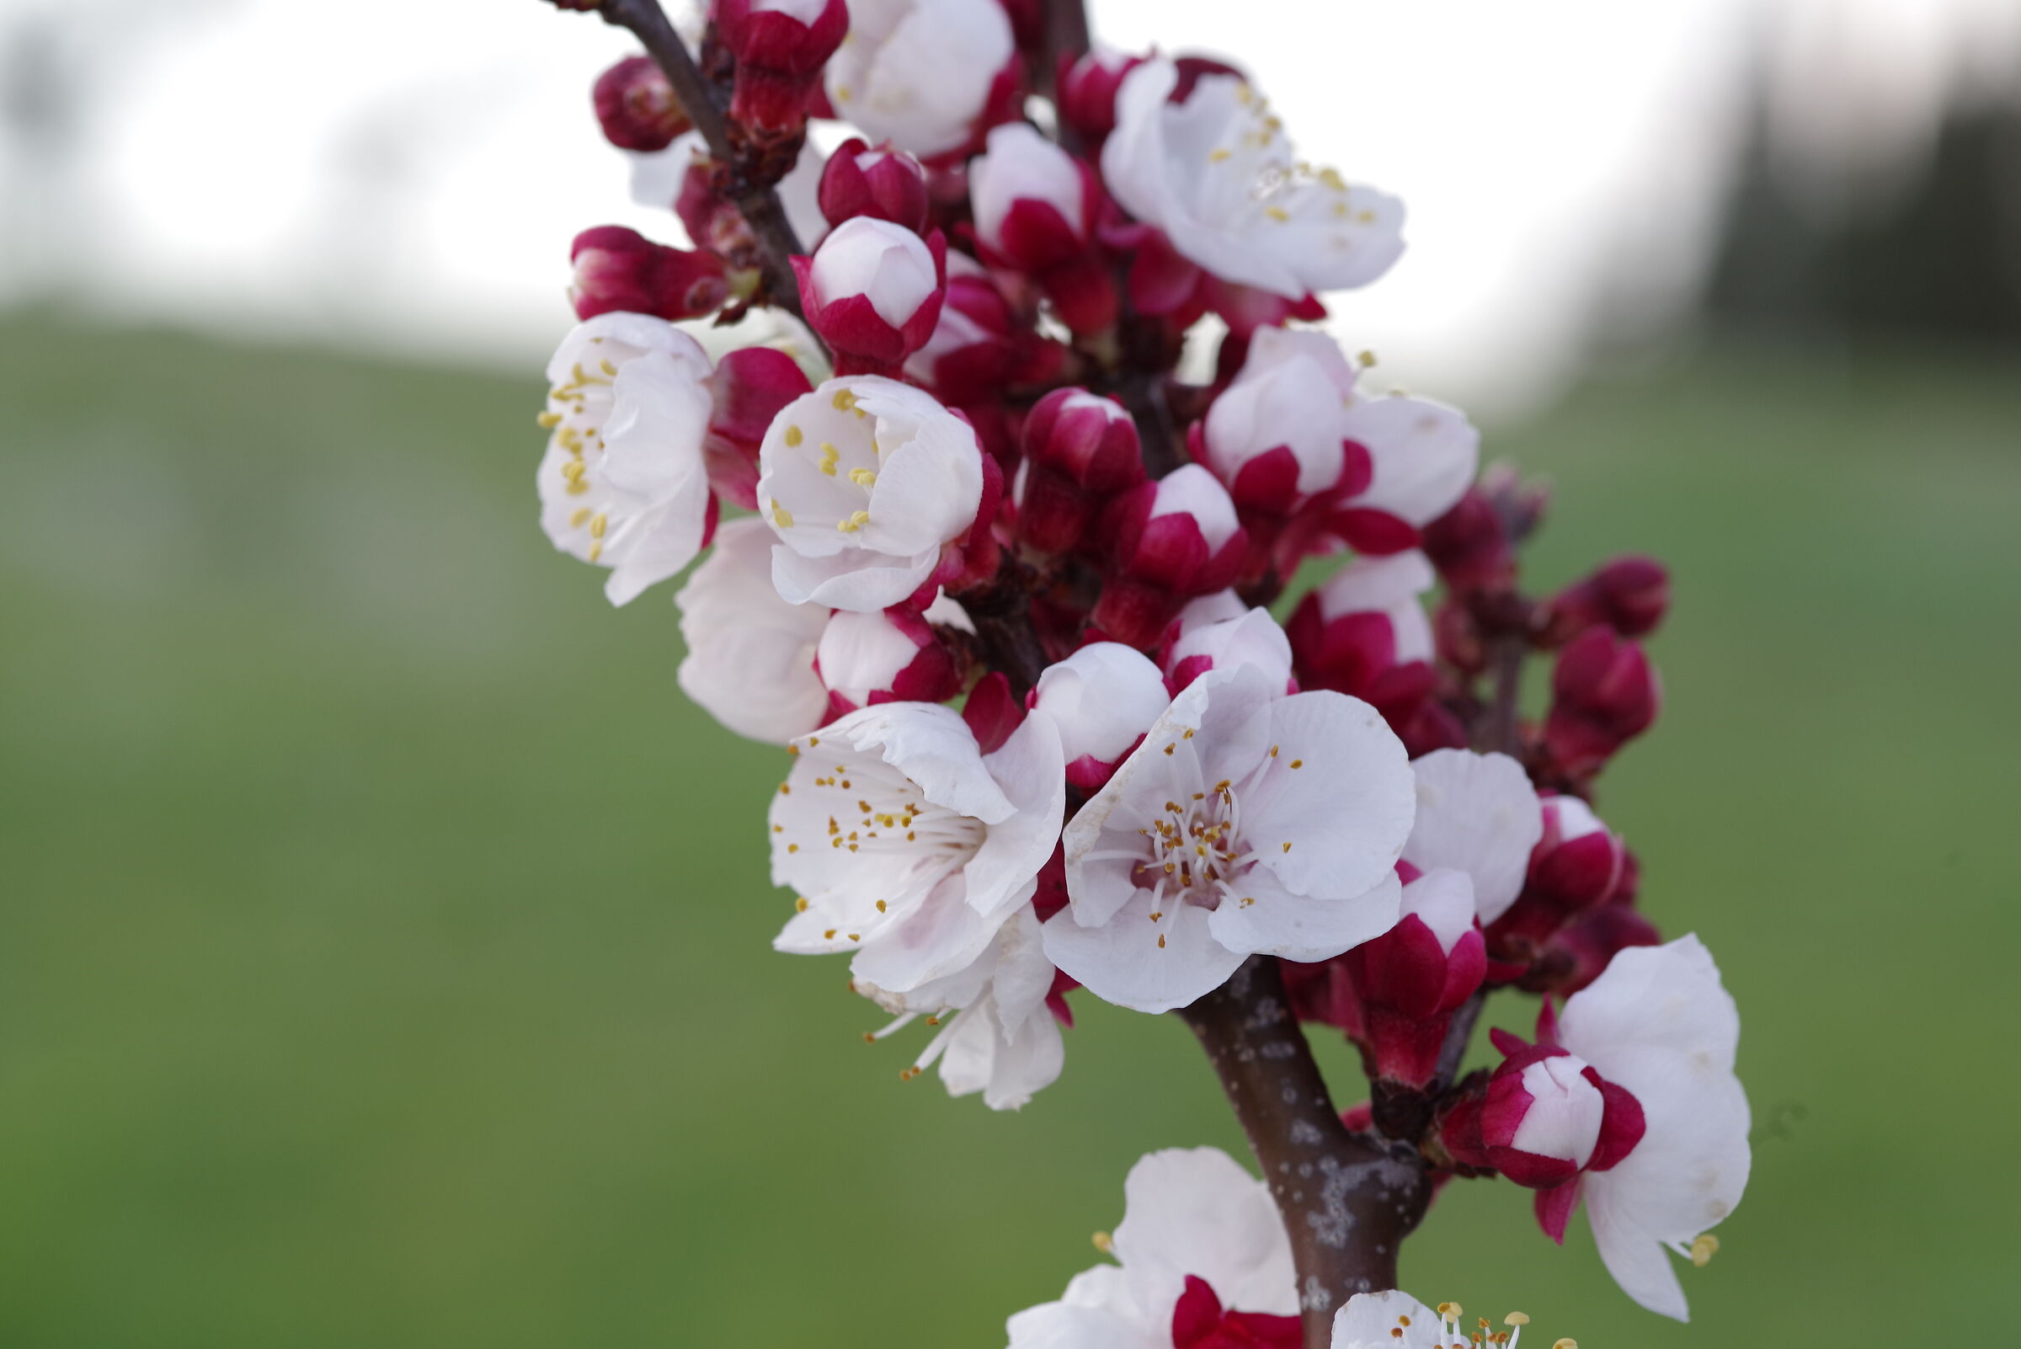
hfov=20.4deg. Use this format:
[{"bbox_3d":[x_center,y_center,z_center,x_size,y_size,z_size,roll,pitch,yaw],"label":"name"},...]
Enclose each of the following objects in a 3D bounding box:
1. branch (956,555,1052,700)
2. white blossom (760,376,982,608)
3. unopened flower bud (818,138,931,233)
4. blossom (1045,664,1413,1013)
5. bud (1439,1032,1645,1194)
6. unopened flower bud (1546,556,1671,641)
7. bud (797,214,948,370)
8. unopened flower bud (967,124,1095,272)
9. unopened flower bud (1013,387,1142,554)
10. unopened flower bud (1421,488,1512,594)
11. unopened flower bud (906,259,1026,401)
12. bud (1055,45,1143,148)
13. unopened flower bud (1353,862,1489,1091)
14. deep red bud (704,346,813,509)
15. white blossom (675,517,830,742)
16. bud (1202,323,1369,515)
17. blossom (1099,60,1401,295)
[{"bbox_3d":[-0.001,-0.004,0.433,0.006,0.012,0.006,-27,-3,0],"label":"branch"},{"bbox_3d":[-0.010,-0.013,0.412,0.017,0.017,0.017,2,-8,39],"label":"white blossom"},{"bbox_3d":[-0.010,-0.035,0.413,0.009,0.011,0.009,2,24,0],"label":"unopened flower bud"},{"bbox_3d":[0.016,0.012,0.410,0.027,0.025,0.013,0,-9,-7],"label":"blossom"},{"bbox_3d":[0.040,0.033,0.423,0.011,0.011,0.015,0,-9,-43],"label":"bud"},{"bbox_3d":[0.048,-0.006,0.455,0.011,0.006,0.006,-28,7,9],"label":"unopened flower bud"},{"bbox_3d":[-0.010,-0.027,0.405,0.010,0.012,0.010,3,35,0],"label":"bud"},{"bbox_3d":[0.002,-0.035,0.419,0.009,0.011,0.009,-12,15,0],"label":"unopened flower bud"},{"bbox_3d":[0.005,-0.015,0.425,0.009,0.013,0.009,7,21,0],"label":"unopened flower bud"},{"bbox_3d":[0.037,-0.011,0.455,0.007,0.009,0.007,-21,0,0],"label":"unopened flower bud"},{"bbox_3d":[-0.004,-0.027,0.437,0.011,0.011,0.011,21,11,-28],"label":"unopened flower bud"},{"bbox_3d":[0.007,-0.046,0.445,0.008,0.009,0.008,6,6,0],"label":"bud"},{"bbox_3d":[0.030,0.022,0.413,0.010,0.016,0.010,8,12,0],"label":"unopened flower bud"},{"bbox_3d":[-0.019,-0.018,0.419,0.009,0.012,0.009,-12,12,0],"label":"deep red bud"},{"bbox_3d":[-0.016,-0.003,0.421,0.011,0.018,0.018,-11,-5,38],"label":"white blossom"},{"bbox_3d":[0.020,-0.019,0.420,0.011,0.014,0.011,-5,15,0],"label":"bud"},{"bbox_3d":[0.018,-0.037,0.418,0.022,0.012,0.023,39,19,20],"label":"blossom"}]

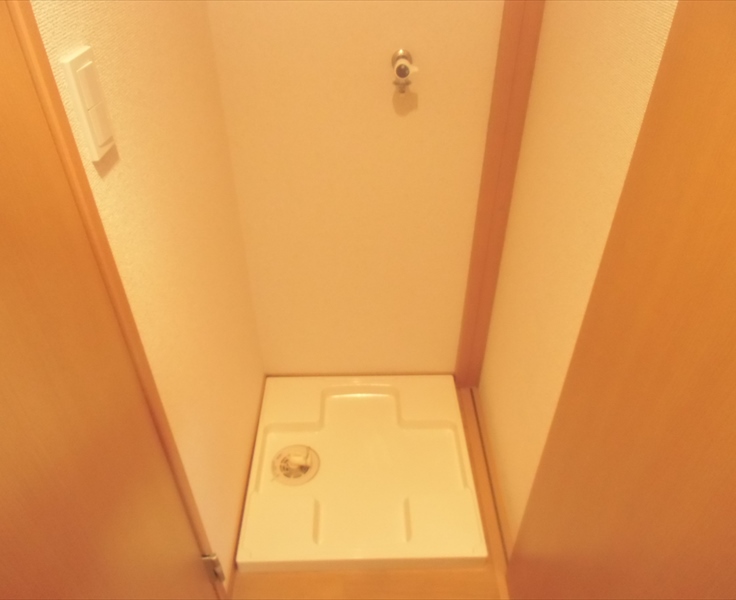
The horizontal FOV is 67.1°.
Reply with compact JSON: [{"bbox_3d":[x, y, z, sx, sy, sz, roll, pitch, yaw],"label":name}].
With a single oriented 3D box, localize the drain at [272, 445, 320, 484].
[{"bbox_3d":[-0.215,0.492,1.648,0.145,0.030,0.145,-1,38,-1],"label":"drain"}]

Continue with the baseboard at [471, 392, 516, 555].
[{"bbox_3d":[0.376,0.475,1.682,0.022,0.065,0.620,-1,38,-1],"label":"baseboard"}]

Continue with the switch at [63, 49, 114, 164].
[{"bbox_3d":[-0.347,-0.244,0.694,0.012,0.120,0.070,-1,38,-1],"label":"switch"}]

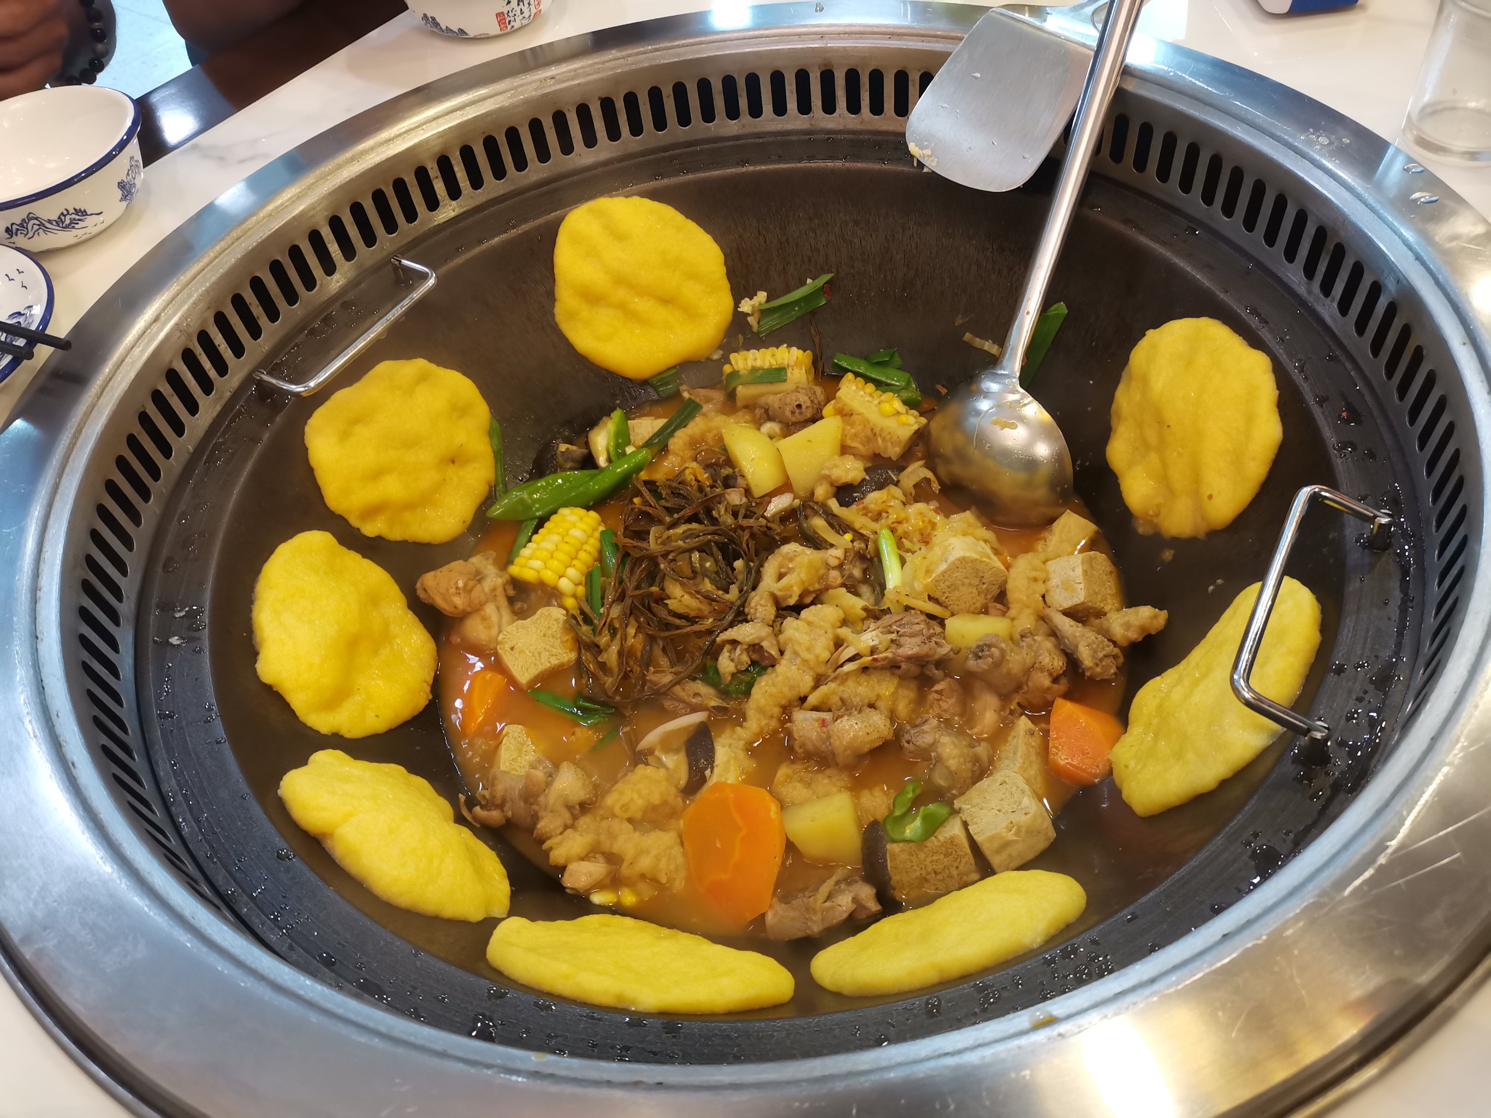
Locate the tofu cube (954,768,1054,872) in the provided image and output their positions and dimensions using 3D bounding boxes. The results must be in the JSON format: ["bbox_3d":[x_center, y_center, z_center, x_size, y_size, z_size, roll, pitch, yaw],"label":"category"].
[{"bbox_3d":[0.133,0.134,0.574,0.034,0.031,0.031,-30,36,0],"label":"tofu cube"}]

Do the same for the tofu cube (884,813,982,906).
[{"bbox_3d":[0.094,0.151,0.569,0.038,0.033,0.031,-16,87,11],"label":"tofu cube"}]

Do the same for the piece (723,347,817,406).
[{"bbox_3d":[0.017,-0.130,0.810,0.062,0.028,0.044,-5,95,2],"label":"piece"}]

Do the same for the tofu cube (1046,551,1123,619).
[{"bbox_3d":[0.198,0.015,0.660,0.029,0.029,0.031,5,78,-32],"label":"tofu cube"}]

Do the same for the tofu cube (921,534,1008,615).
[{"bbox_3d":[0.129,0.007,0.661,0.034,0.029,0.027,25,30,-28],"label":"tofu cube"}]

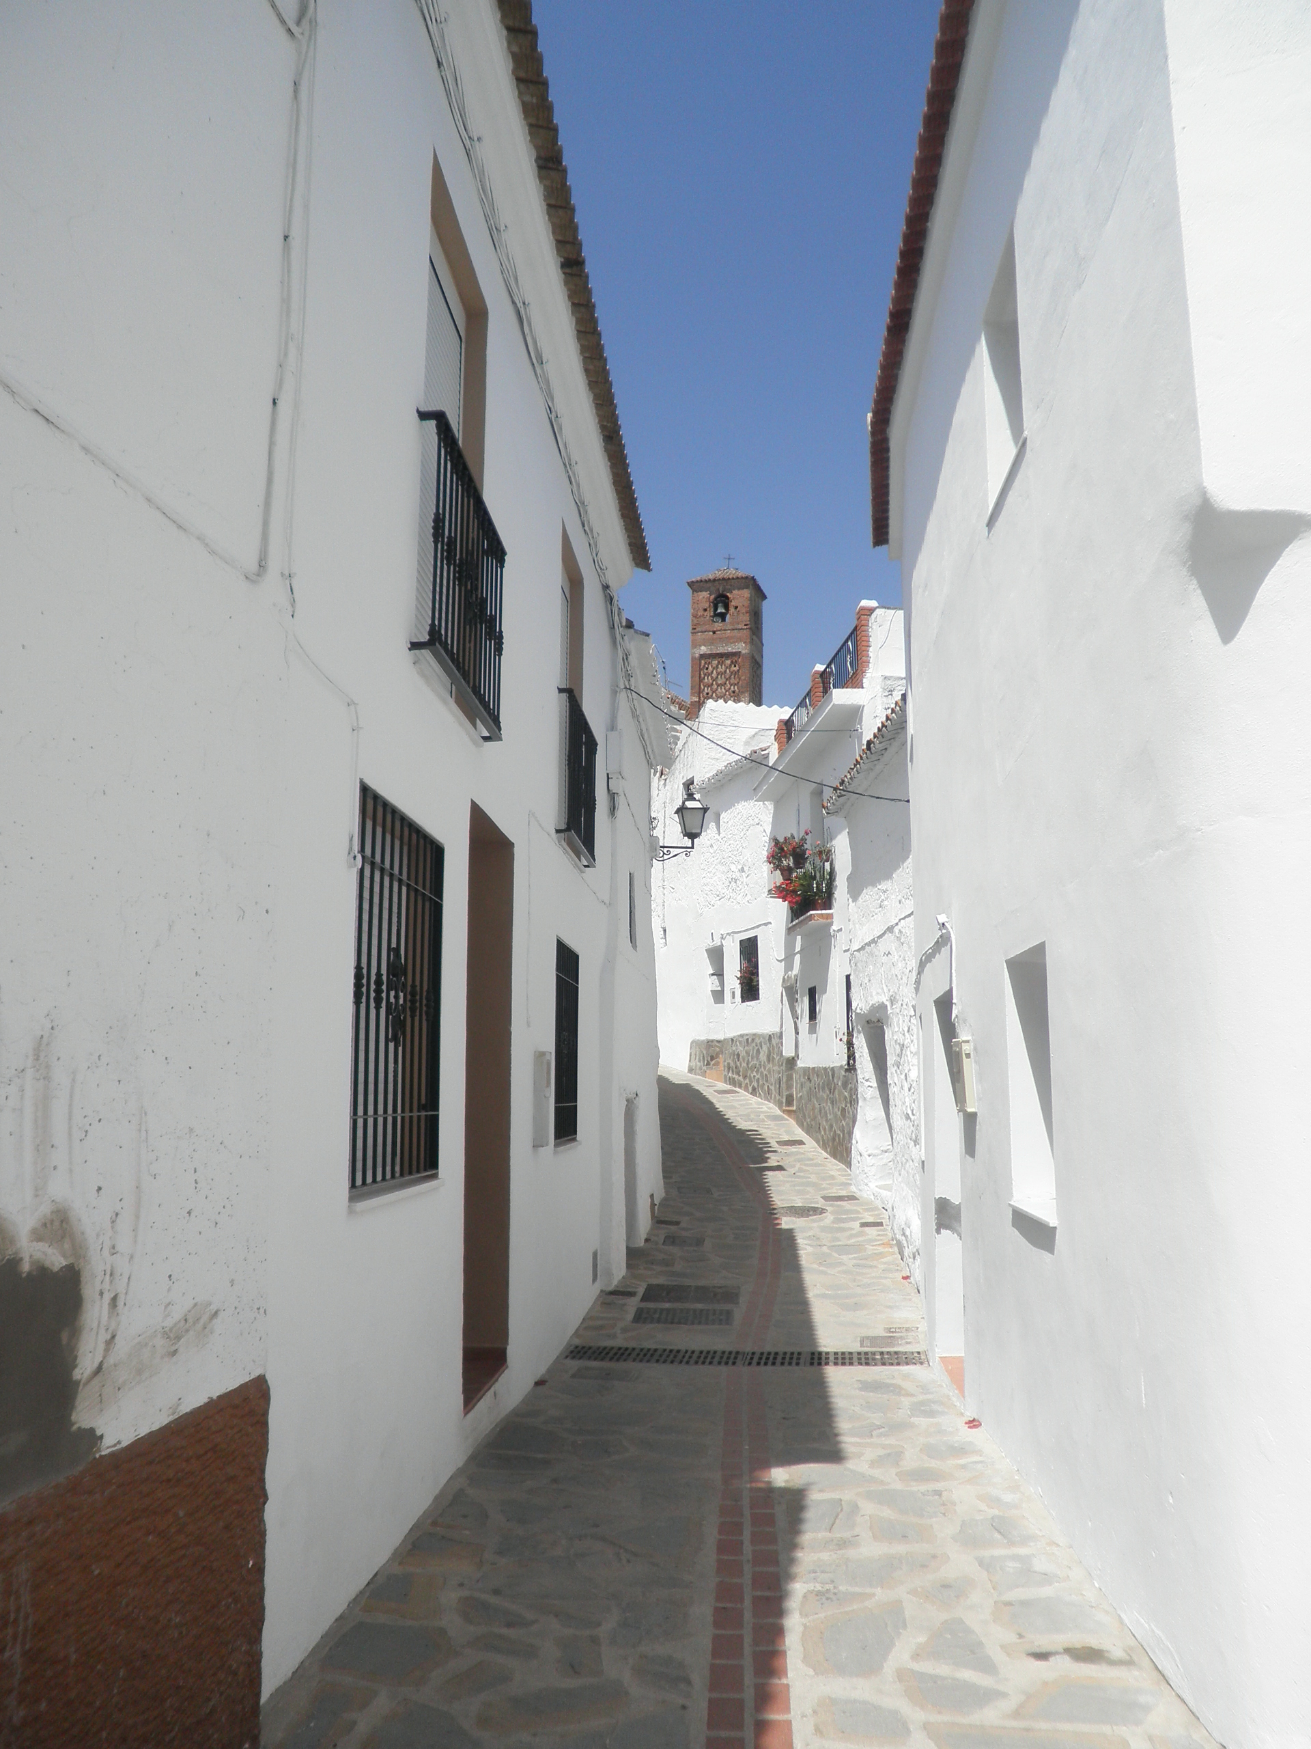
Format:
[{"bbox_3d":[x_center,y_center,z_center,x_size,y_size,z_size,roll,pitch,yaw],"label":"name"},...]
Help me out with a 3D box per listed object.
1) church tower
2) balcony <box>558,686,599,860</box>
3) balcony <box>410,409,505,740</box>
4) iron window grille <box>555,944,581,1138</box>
[{"bbox_3d":[3.640,-8.877,65.335,3.300,12.500,3.200,-3,-10,14],"label":"church tower"},{"bbox_3d":[-0.563,-0.676,9.789,0.123,1.020,1.534,-1,-10,4],"label":"balcony"},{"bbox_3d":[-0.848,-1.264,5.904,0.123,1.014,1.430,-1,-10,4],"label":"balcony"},{"bbox_3d":[-0.621,1.188,9.369,0.052,1.370,1.183,-1,-10,4],"label":"iron window grille"}]

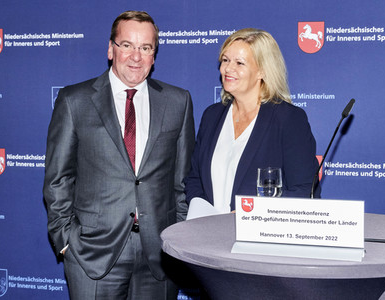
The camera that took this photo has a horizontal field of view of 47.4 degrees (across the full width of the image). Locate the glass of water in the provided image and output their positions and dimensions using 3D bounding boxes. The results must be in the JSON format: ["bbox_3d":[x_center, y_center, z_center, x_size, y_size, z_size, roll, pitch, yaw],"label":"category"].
[{"bbox_3d":[0.213,0.123,1.200,0.070,0.145,0.070,0,2,0],"label":"glass of water"}]

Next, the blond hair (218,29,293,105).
[{"bbox_3d":[0.234,-0.311,1.630,0.240,0.280,0.250,5,2,38],"label":"blond hair"}]

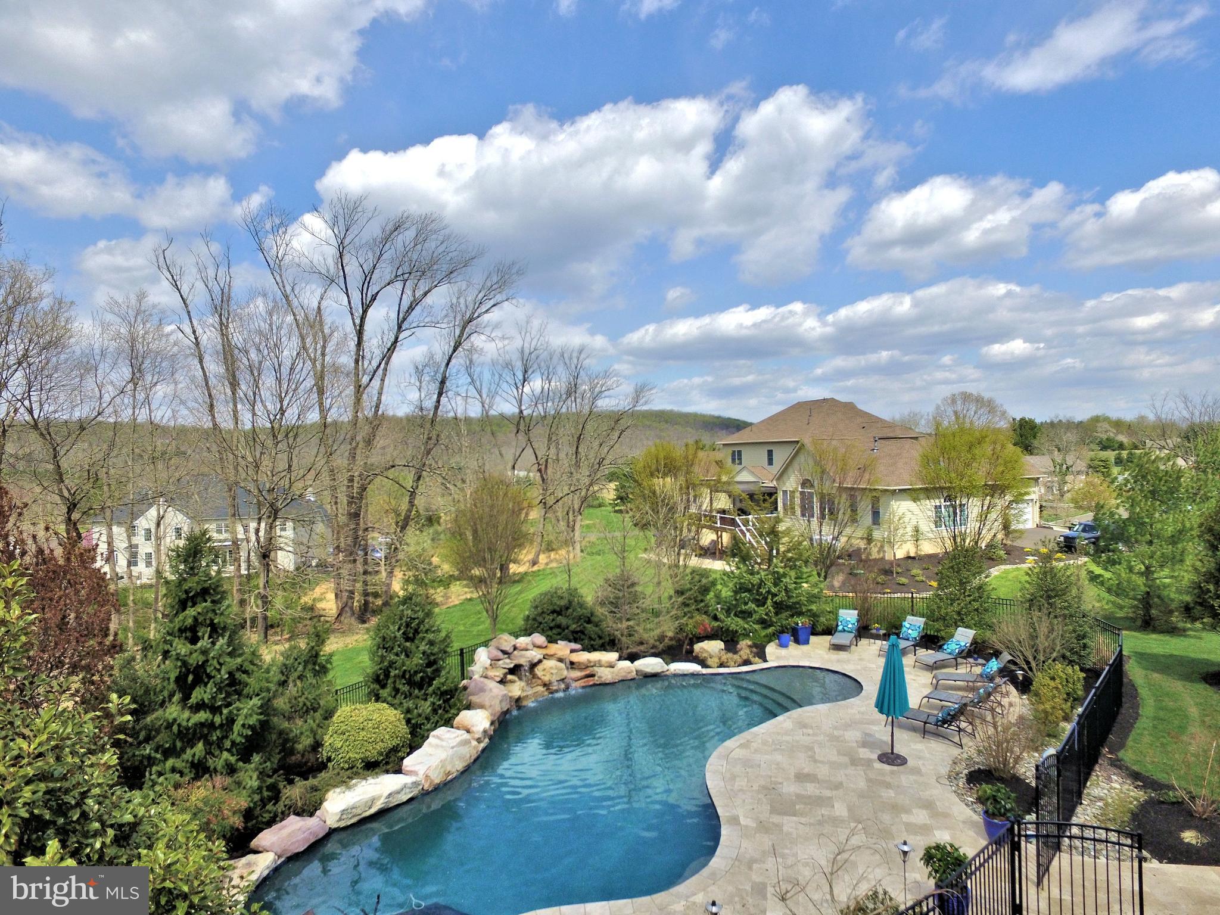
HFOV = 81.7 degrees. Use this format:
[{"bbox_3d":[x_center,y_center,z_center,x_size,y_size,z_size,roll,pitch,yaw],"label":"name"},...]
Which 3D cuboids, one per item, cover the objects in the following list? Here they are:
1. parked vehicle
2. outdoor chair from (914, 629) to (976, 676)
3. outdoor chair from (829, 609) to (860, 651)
[{"bbox_3d":[27.293,4.503,39.428,4.500,1.740,1.820,-1,0,-21],"label":"parked vehicle"},{"bbox_3d":[9.142,5.243,19.202,1.750,0.950,0.640,-1,0,-23],"label":"outdoor chair"},{"bbox_3d":[7.521,5.513,22.542,0.680,1.000,1.800,-1,1,29],"label":"outdoor chair"}]

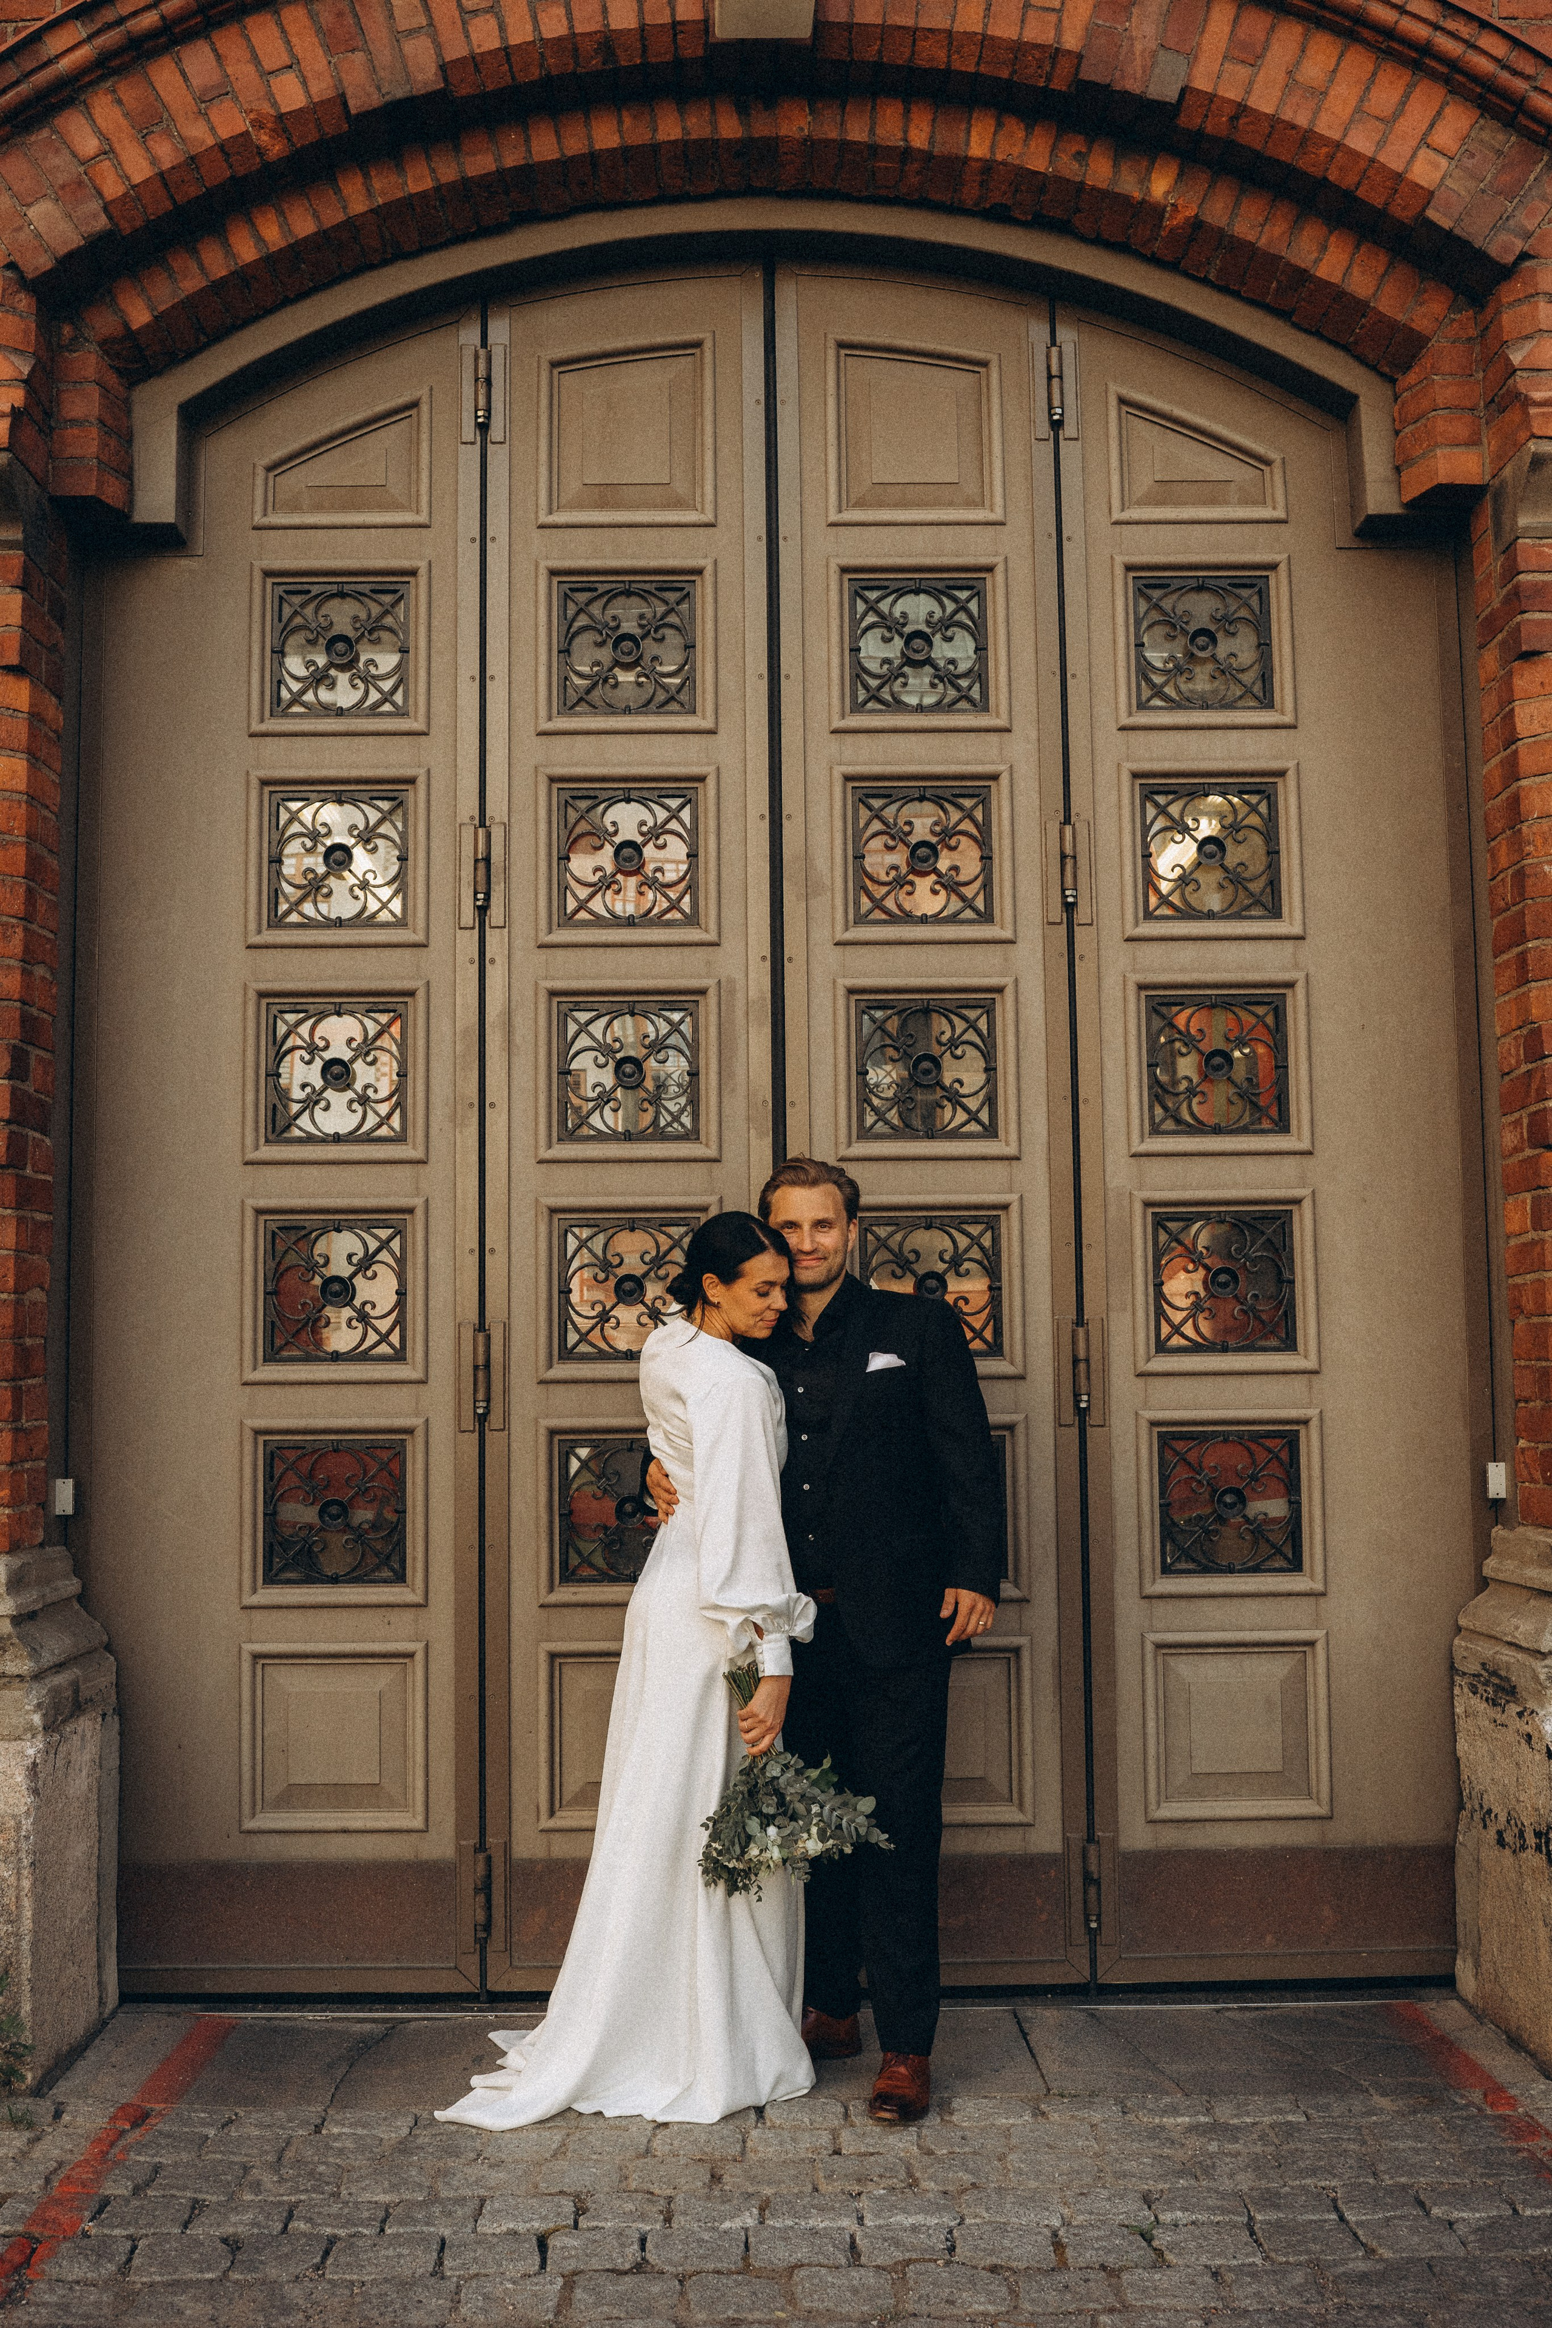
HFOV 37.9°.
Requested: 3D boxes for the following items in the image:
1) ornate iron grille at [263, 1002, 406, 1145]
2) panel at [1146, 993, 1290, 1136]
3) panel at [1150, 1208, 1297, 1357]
[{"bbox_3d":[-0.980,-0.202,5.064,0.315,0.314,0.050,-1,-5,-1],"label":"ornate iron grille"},{"bbox_3d":[0.984,-0.222,5.050,0.319,0.323,0.050,-1,-5,-1],"label":"panel"},{"bbox_3d":[1.025,0.270,5.172,0.322,0.322,0.045,-1,-6,-1],"label":"panel"}]

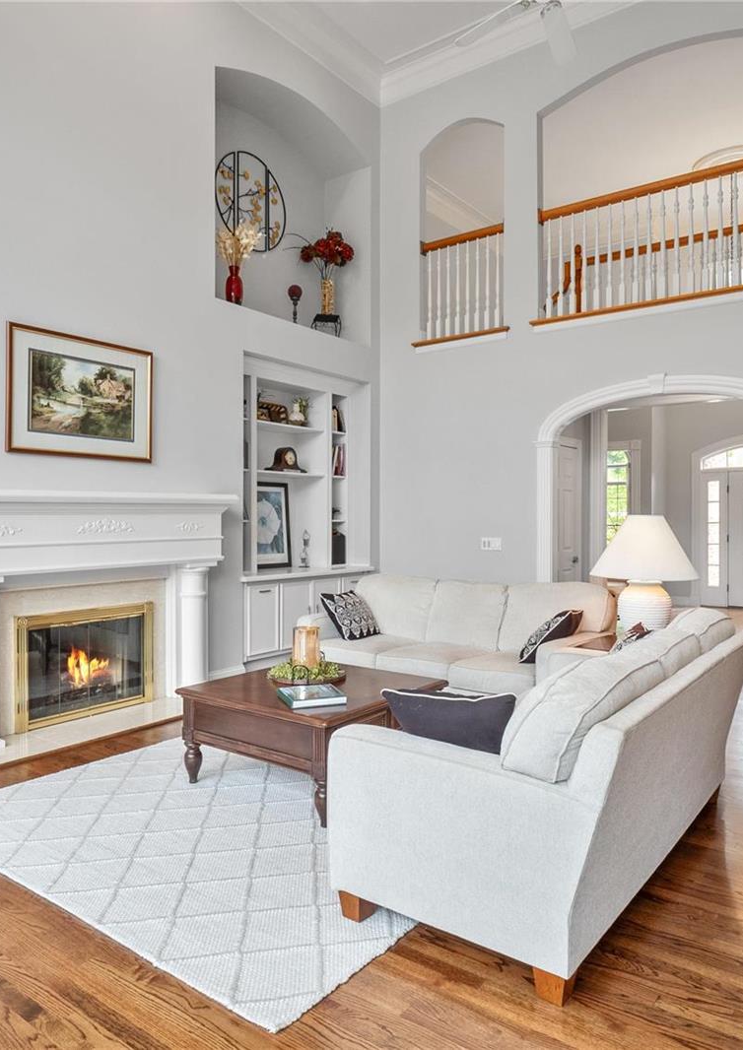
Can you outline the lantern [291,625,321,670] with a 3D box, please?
[{"bbox_3d":[-0.340,0.674,3.652,0.143,0.247,0.143,0,1,0],"label":"lantern"}]

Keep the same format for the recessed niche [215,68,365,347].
[{"bbox_3d":[-0.866,-2.843,6.542,0.603,2.063,2.042,1,1,37],"label":"recessed niche"}]

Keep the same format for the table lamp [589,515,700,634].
[{"bbox_3d":[1.520,0.296,3.890,0.544,0.714,0.544,1,1,37],"label":"table lamp"}]

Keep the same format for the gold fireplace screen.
[{"bbox_3d":[-1.986,0.904,4.690,0.376,0.712,0.974,1,1,37],"label":"gold fireplace screen"}]

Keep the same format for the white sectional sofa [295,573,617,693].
[{"bbox_3d":[0.573,0.867,4.973,2.098,0.938,1.049,0,1,38],"label":"white sectional sofa"}]

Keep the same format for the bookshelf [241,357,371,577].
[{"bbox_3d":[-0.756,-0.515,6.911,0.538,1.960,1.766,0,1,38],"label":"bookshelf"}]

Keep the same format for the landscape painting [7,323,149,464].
[{"bbox_3d":[-1.989,-0.881,4.892,0.030,0.835,1.069,0,1,38],"label":"landscape painting"}]

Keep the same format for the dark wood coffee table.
[{"bbox_3d":[-0.296,1.058,3.597,0.946,0.471,0.955,1,1,37],"label":"dark wood coffee table"}]

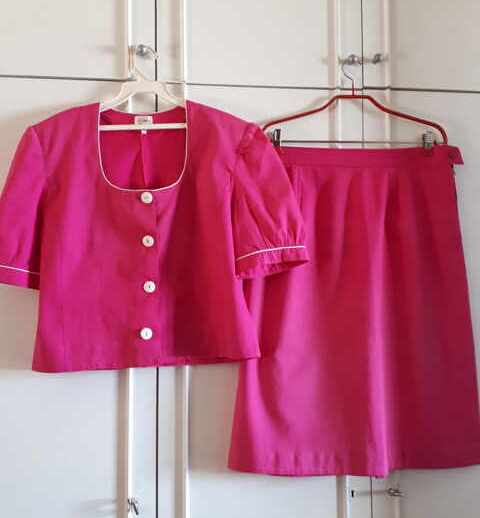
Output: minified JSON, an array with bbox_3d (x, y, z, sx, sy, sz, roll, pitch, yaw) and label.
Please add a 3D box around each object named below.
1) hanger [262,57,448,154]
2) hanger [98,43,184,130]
[{"bbox_3d":[0.251,-0.337,1.095,0.428,0.213,0.026,0,-3,-6],"label":"hanger"},{"bbox_3d":[-0.200,-0.357,1.046,0.401,0.184,0.016,-3,-3,-6],"label":"hanger"}]

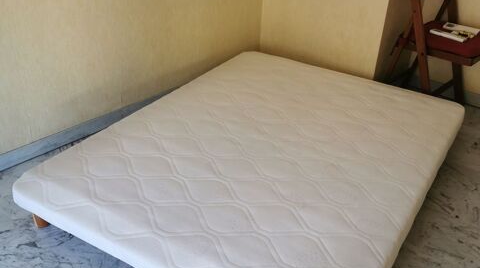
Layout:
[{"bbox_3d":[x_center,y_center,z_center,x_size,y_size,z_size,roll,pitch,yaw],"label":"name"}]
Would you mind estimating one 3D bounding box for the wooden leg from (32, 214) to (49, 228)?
[{"bbox_3d":[-0.815,0.314,2.037,0.065,0.140,0.065,19,34,26],"label":"wooden leg"}]

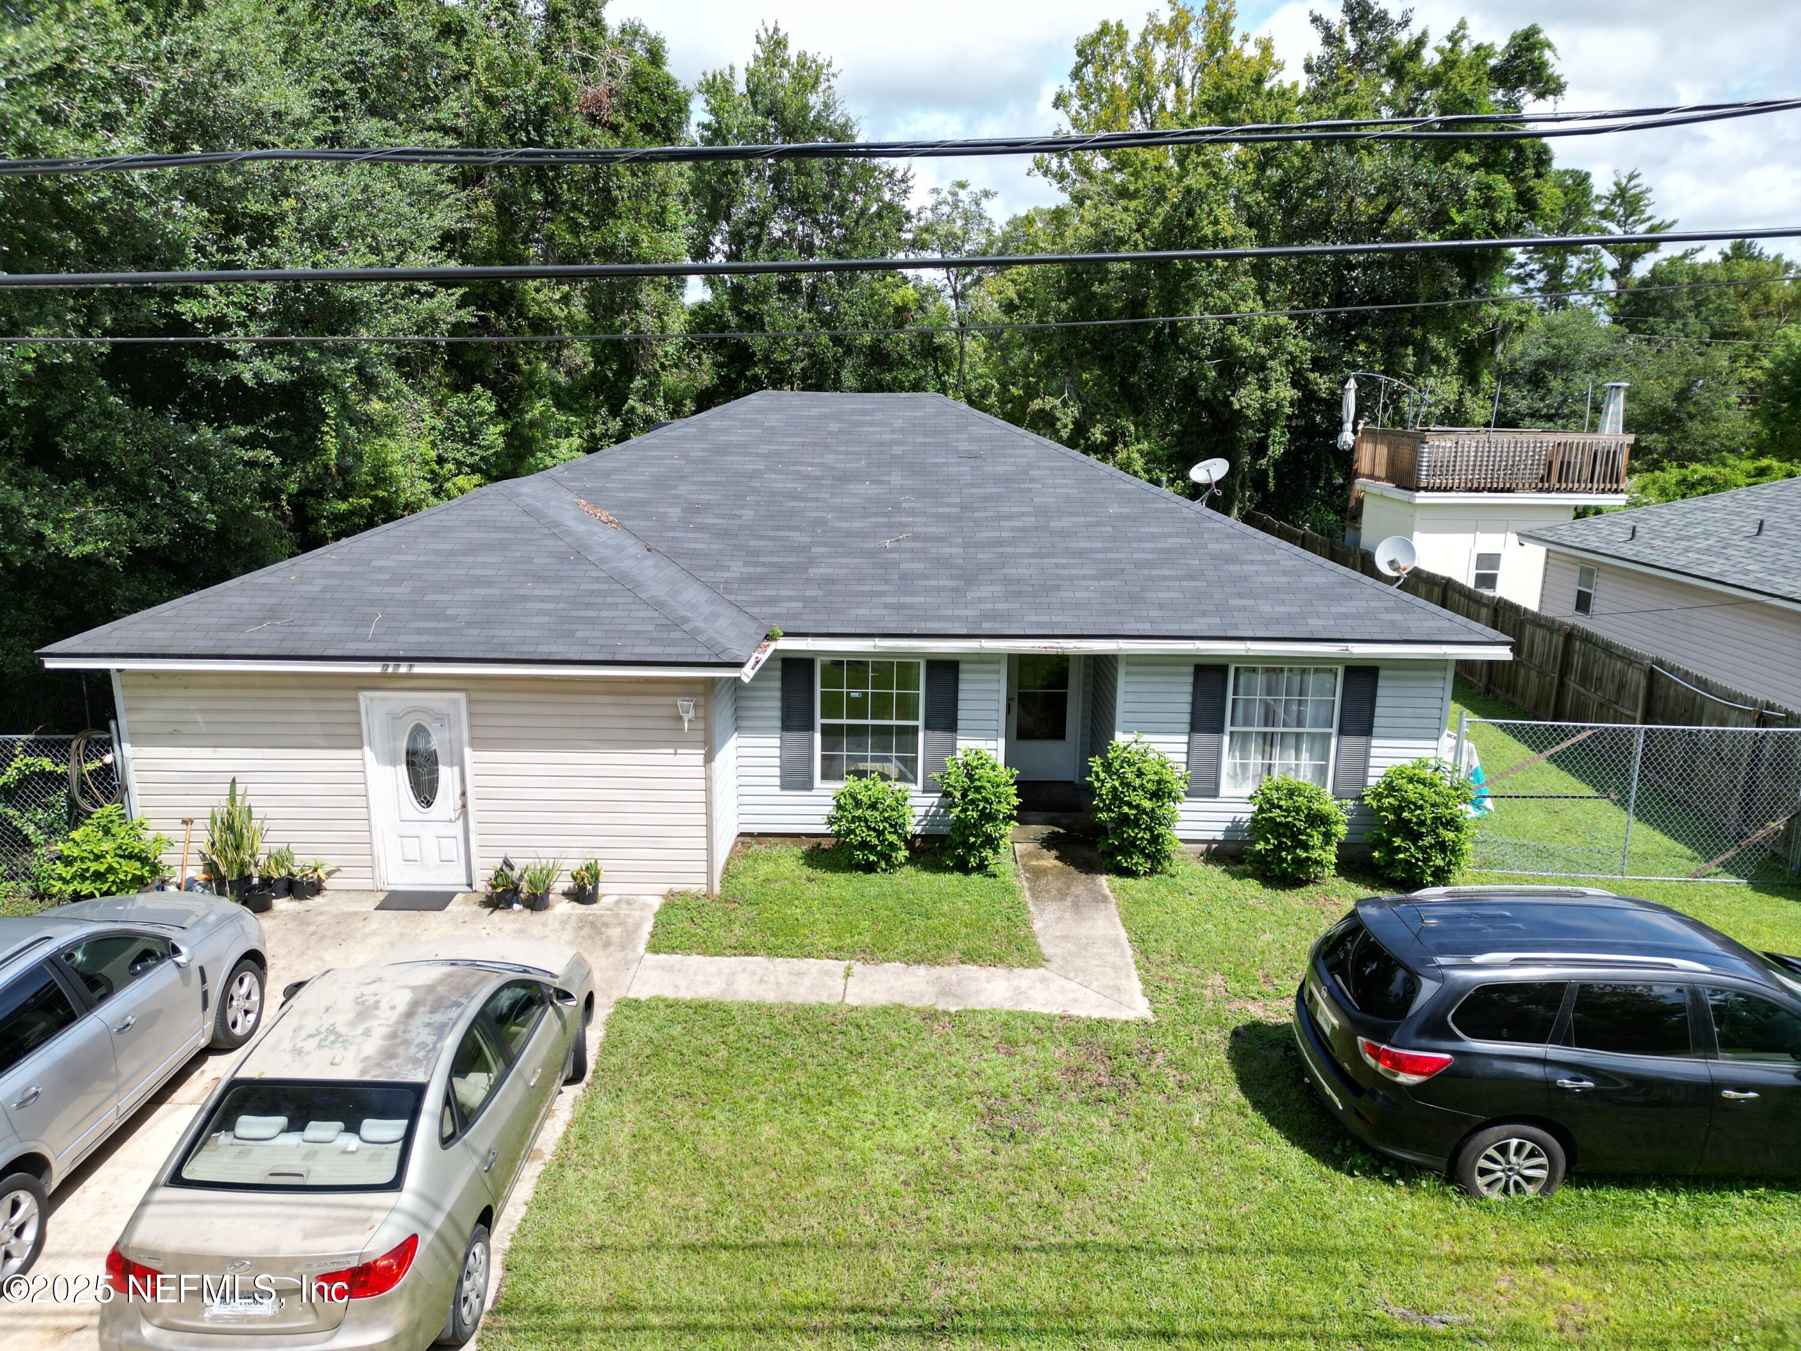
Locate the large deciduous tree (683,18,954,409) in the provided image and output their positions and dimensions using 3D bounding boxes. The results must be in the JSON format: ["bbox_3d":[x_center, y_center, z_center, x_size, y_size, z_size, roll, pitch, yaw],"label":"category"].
[{"bbox_3d":[-2.531,-11.109,37.712,7.532,15.671,6.932,1,12,0],"label":"large deciduous tree"}]

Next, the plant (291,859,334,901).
[{"bbox_3d":[-6.019,2.069,12.772,0.450,0.390,0.380,1,12,0],"label":"plant"}]

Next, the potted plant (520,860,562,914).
[{"bbox_3d":[-3.604,2.083,12.540,0.440,0.530,0.400,1,12,0],"label":"potted plant"}]

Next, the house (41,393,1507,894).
[{"bbox_3d":[-0.825,-1.553,18.571,14.900,5.160,13.450,1,12,0],"label":"house"}]

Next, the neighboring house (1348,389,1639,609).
[{"bbox_3d":[14.332,-4.002,31.053,5.000,5.100,4.300,1,12,0],"label":"neighboring house"}]

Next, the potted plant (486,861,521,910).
[{"bbox_3d":[-4.009,2.085,12.599,0.370,0.490,0.350,1,12,0],"label":"potted plant"}]

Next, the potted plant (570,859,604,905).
[{"bbox_3d":[-3.189,2.083,12.713,0.350,0.470,0.340,1,12,0],"label":"potted plant"}]

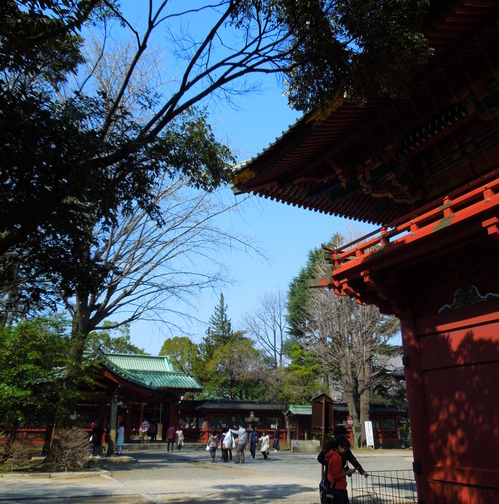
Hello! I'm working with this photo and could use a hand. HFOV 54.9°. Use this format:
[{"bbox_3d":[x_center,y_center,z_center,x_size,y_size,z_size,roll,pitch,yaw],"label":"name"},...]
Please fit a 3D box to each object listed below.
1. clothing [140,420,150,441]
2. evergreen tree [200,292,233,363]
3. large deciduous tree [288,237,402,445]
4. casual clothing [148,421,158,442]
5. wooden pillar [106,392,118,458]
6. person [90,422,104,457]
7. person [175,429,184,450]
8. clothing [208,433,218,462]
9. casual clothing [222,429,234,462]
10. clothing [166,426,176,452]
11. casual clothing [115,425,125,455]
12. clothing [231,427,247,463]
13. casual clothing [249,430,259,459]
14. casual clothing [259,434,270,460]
[{"bbox_3d":[-7.398,12.697,34.200,0.550,1.500,0.380,3,-20,-8],"label":"clothing"},{"bbox_3d":[-3.903,13.266,56.873,4.400,17.235,4.400,1,-20,0],"label":"evergreen tree"},{"bbox_3d":[7.364,6.491,36.500,8.200,15.600,7.200,0,-20,0],"label":"large deciduous tree"},{"bbox_3d":[-7.477,13.994,37.446,0.520,1.494,0.360,3,-20,-5],"label":"casual clothing"},{"bbox_3d":[-7.408,9.328,26.000,0.360,3.350,0.360,0,-20,0],"label":"wooden pillar"},{"bbox_3d":[-7.492,9.237,23.778,0.480,1.706,0.550,-9,-22,23],"label":"person"},{"bbox_3d":[-4.652,12.460,32.183,0.520,1.530,0.420,2,-20,-7],"label":"person"},{"bbox_3d":[-1.730,9.417,23.100,0.470,1.350,0.360,-1,-20,3],"label":"clothing"},{"bbox_3d":[-1.021,9.438,23.379,0.550,1.376,0.400,5,-20,-11],"label":"casual clothing"},{"bbox_3d":[-5.032,12.064,31.100,0.540,1.570,0.380,4,-20,-11],"label":"clothing"},{"bbox_3d":[-7.046,10.196,26.060,0.420,1.488,0.450,-6,-21,16],"label":"casual clothing"},{"bbox_3d":[-0.496,9.136,22.700,0.620,1.580,0.500,-13,-23,32],"label":"clothing"},{"bbox_3d":[0.207,9.969,24.900,0.420,1.480,0.450,-2,-20,5],"label":"casual clothing"},{"bbox_3d":[0.761,9.877,24.397,0.520,1.200,0.450,5,-20,-11],"label":"casual clothing"}]

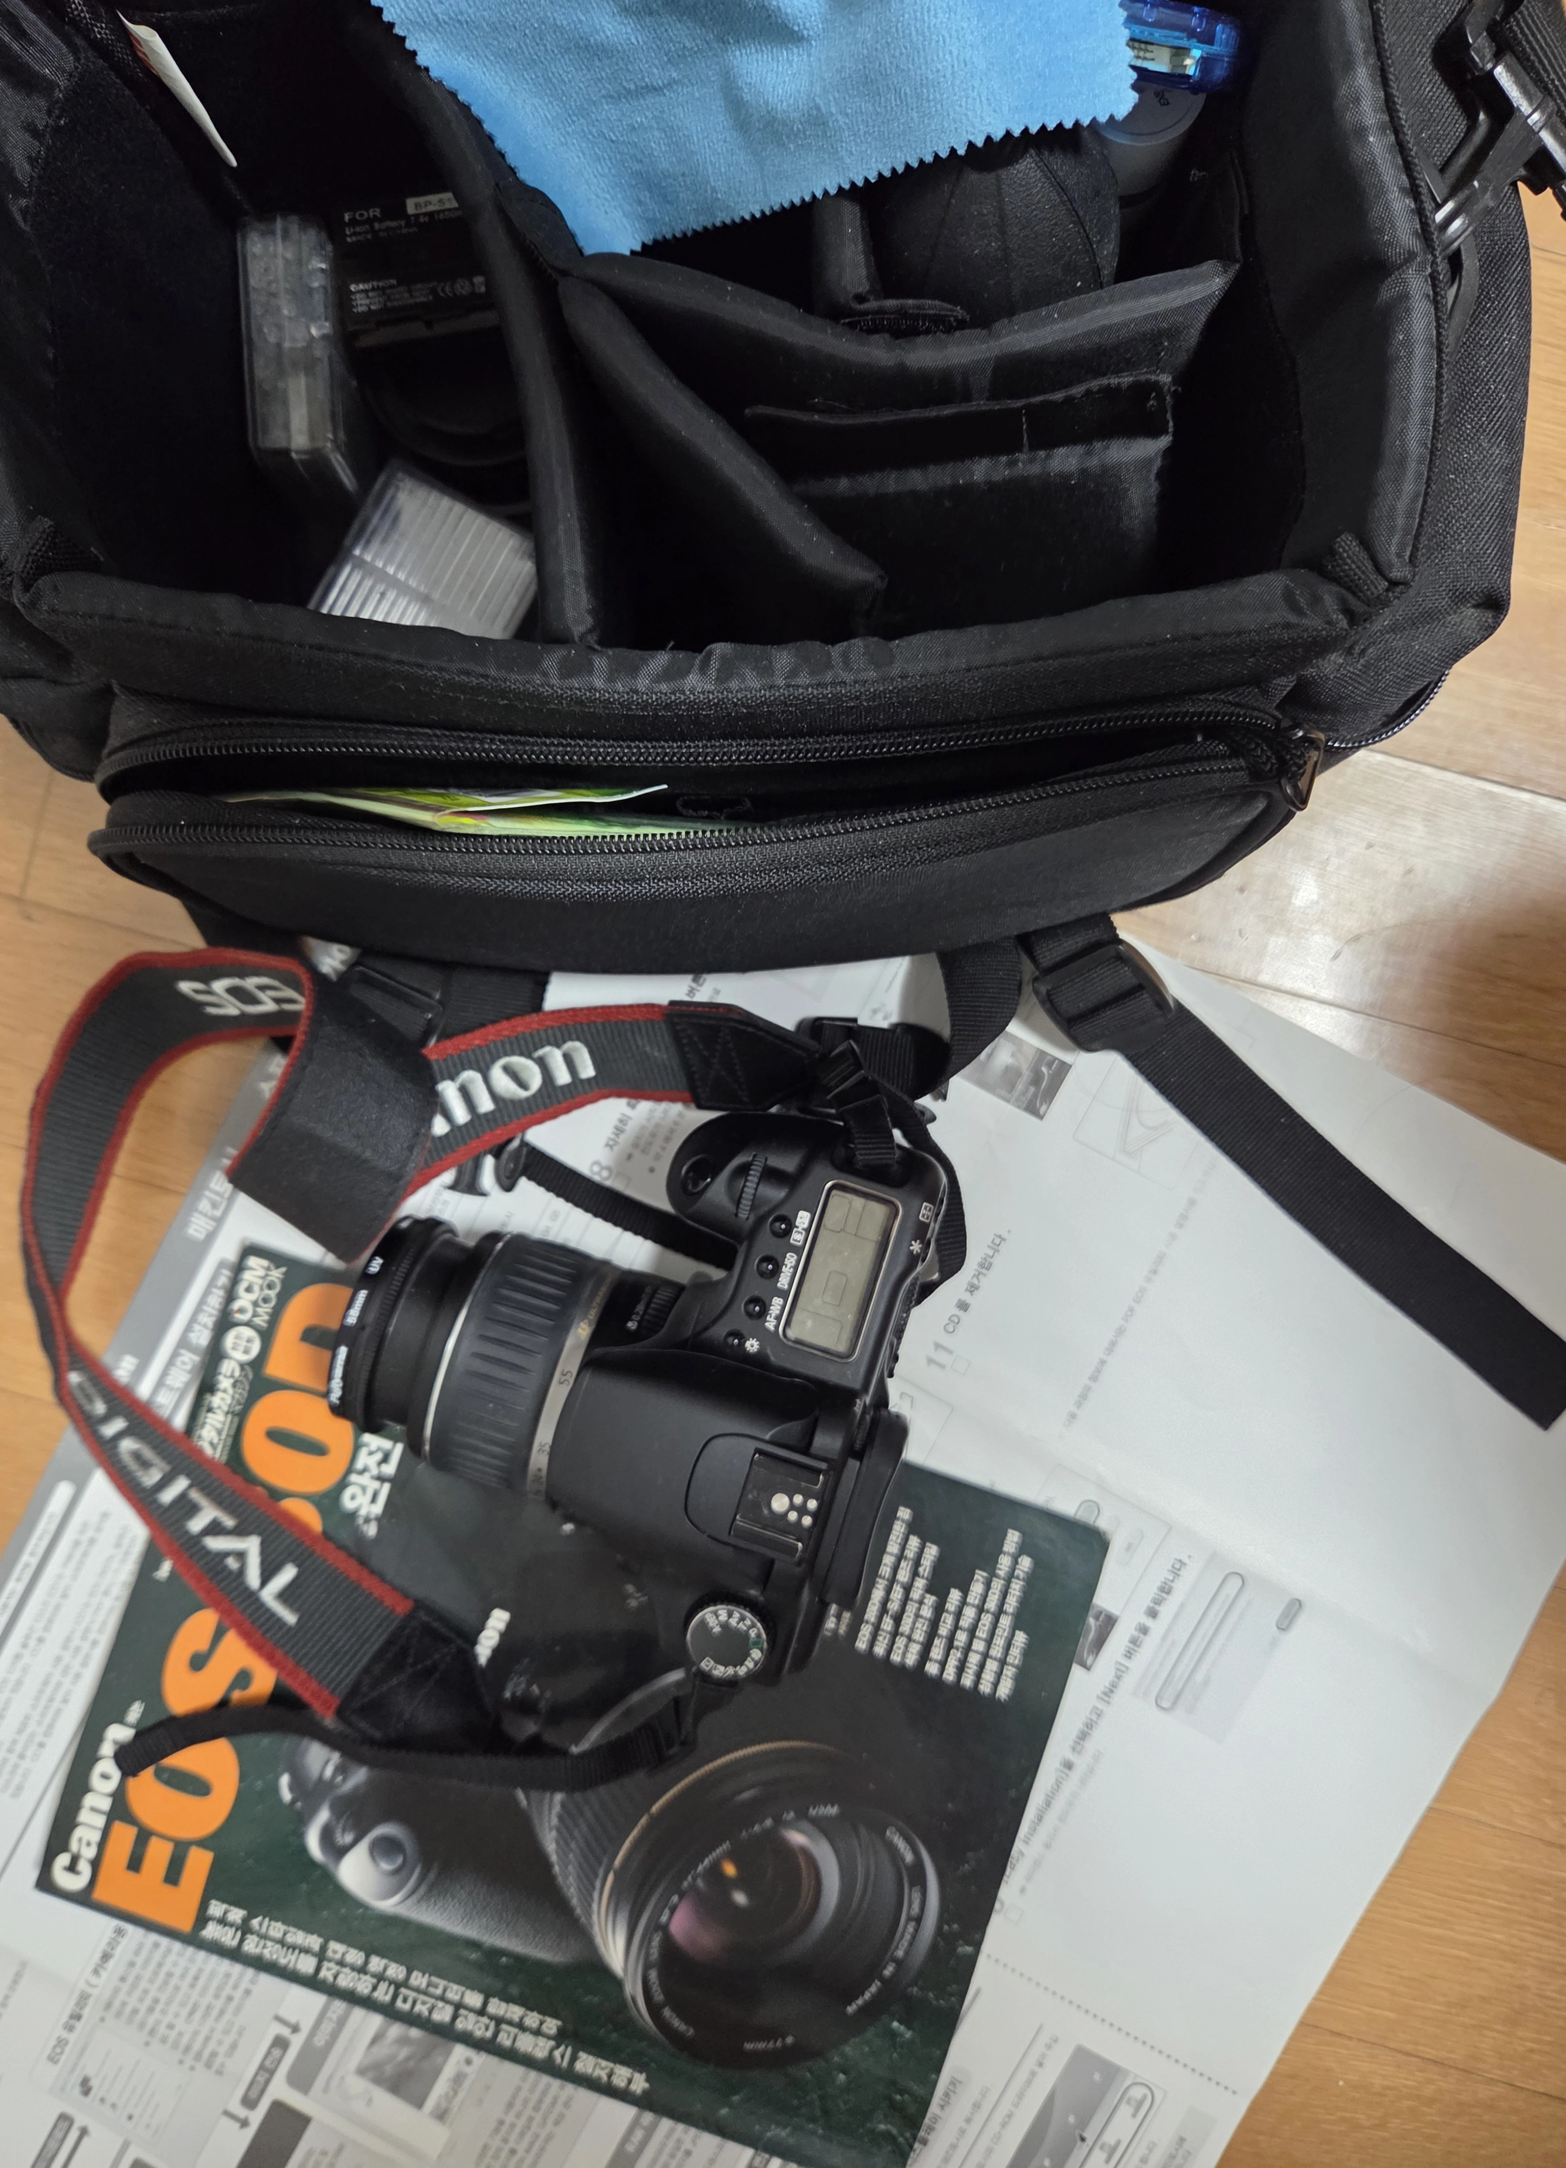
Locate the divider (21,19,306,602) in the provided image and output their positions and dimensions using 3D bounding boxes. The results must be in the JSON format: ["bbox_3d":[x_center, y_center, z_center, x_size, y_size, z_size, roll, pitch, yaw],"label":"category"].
[{"bbox_3d":[-0.127,-0.144,0.341,0.018,0.140,0.115,0,92,3],"label":"divider"}]

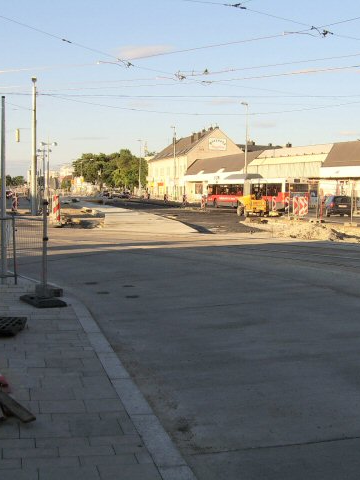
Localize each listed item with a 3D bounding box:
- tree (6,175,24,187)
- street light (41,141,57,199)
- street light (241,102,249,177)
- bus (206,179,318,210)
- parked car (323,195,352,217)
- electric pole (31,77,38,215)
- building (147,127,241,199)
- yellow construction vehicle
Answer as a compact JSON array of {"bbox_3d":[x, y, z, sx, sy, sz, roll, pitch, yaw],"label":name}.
[{"bbox_3d":[-60.836,-20.743,259.738,6.800,7.600,6.800,0,4,-13],"label":"tree"},{"bbox_3d":[-16.406,-8.576,87.728,2.000,7.900,0.450,0,4,-13],"label":"street light"},{"bbox_3d":[7.010,-9.059,75.621,0.850,11.000,0.300,0,4,-14],"label":"street light"},{"bbox_3d":[7.605,-4.696,72.767,2.550,3.000,18.000,-1,4,-20],"label":"bus"},{"bbox_3d":[11.788,-2.597,52.248,1.720,1.520,4.250,1,4,2],"label":"parked car"},{"bbox_3d":[-9.537,-6.102,45.995,0.380,8.850,0.380,0,4,-13],"label":"electric pole"},{"bbox_3d":[2.207,-12.820,126.504,9.700,11.500,34.000,0,4,-13],"label":"building"},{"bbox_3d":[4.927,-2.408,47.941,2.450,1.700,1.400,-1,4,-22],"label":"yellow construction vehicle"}]

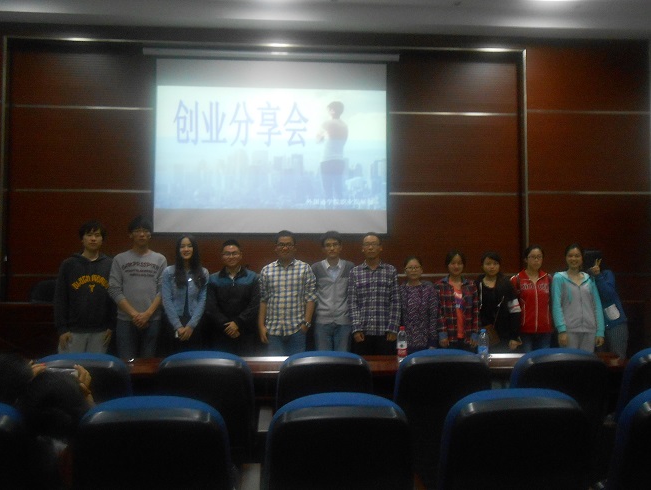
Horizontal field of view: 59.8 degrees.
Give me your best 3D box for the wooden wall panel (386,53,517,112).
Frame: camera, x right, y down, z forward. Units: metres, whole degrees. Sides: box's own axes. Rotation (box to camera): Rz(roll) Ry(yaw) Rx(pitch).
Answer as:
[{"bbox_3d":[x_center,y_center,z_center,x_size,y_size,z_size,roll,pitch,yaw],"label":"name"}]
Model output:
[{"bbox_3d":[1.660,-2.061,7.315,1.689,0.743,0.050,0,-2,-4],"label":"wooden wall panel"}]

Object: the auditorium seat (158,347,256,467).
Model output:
[{"bbox_3d":[-0.620,1.035,3.092,0.540,0.980,0.600,0,-2,-4],"label":"auditorium seat"}]

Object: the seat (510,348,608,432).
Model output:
[{"bbox_3d":[1.197,1.038,3.186,0.540,0.980,0.600,0,-2,-4],"label":"seat"}]

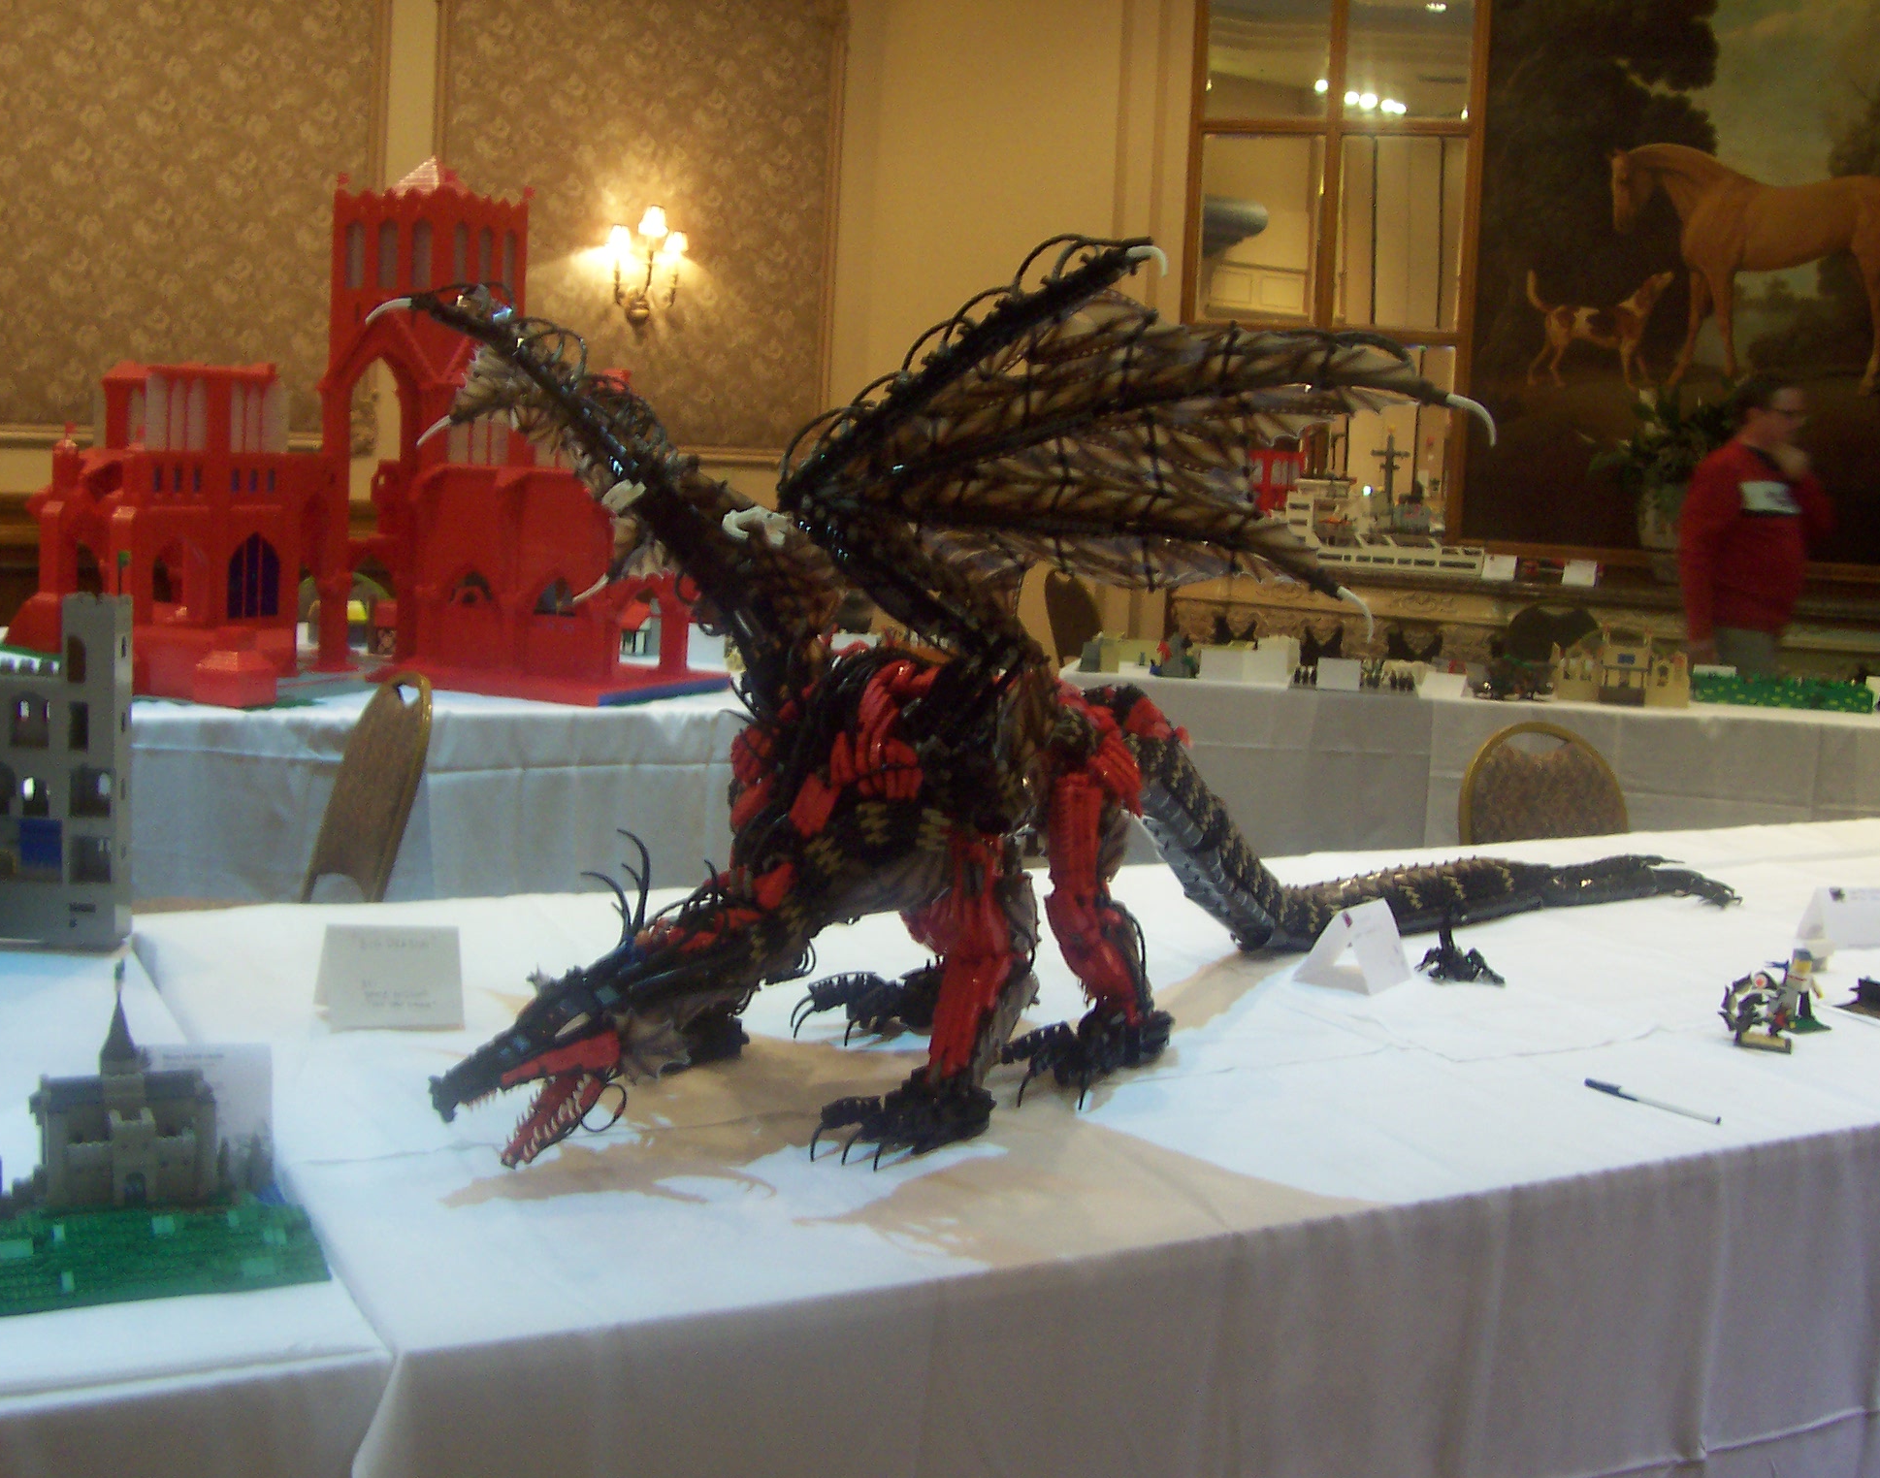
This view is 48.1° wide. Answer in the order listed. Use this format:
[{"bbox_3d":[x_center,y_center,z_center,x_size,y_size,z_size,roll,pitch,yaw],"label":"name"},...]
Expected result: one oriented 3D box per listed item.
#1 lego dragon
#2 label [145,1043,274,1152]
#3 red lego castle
[{"bbox_3d":[0.307,-0.087,2.502,1.340,0.780,2.240,8,8,40],"label":"lego dragon"},{"bbox_3d":[-0.617,0.300,1.736,0.134,0.100,0.110,1,7,-12],"label":"label"},{"bbox_3d":[-1.745,-0.910,5.992,2.050,1.500,1.400,6,7,30],"label":"red lego castle"}]

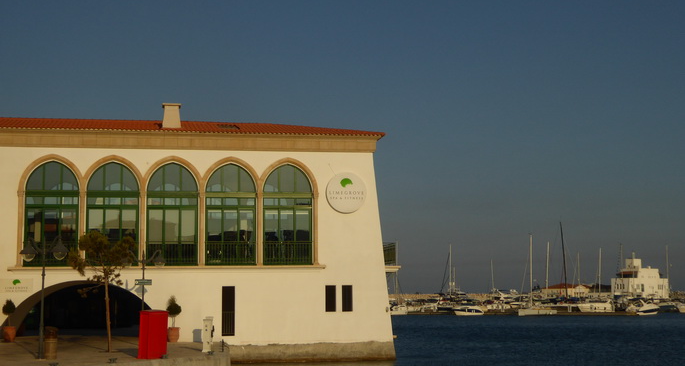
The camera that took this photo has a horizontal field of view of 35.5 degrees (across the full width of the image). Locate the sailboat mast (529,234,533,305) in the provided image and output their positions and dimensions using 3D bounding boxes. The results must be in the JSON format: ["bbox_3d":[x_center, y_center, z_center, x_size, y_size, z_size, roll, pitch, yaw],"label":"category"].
[{"bbox_3d":[35.273,16.280,200.000,0.350,13.400,0.350,-2,-6,9],"label":"sailboat mast"}]

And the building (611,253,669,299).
[{"bbox_3d":[86.845,27.440,312.000,12.800,14.000,10.000,1,-7,-12],"label":"building"}]

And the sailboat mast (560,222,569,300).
[{"bbox_3d":[49.884,17.852,240.000,0.400,18.020,0.400,-5,0,11],"label":"sailboat mast"}]

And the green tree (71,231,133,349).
[{"bbox_3d":[-9.369,4.218,41.552,2.500,4.750,2.300,1,-7,-11],"label":"green tree"}]

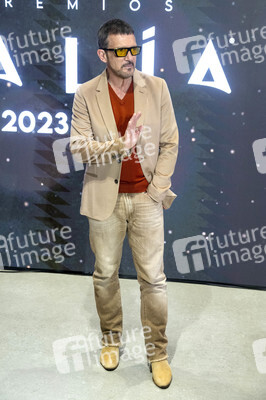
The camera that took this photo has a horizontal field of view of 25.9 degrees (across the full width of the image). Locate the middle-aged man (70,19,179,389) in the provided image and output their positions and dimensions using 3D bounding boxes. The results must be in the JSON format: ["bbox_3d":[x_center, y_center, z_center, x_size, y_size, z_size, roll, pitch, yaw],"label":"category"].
[{"bbox_3d":[-0.042,0.034,2.820,0.530,1.750,0.520,0,15,-4],"label":"middle-aged man"}]

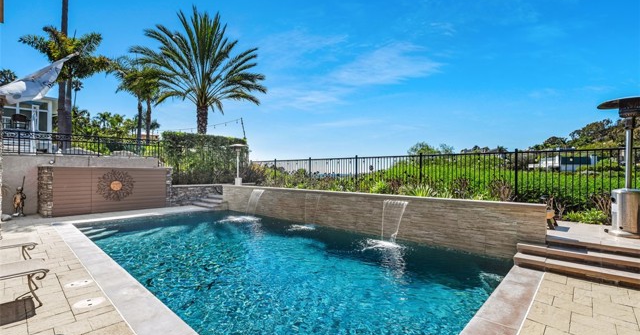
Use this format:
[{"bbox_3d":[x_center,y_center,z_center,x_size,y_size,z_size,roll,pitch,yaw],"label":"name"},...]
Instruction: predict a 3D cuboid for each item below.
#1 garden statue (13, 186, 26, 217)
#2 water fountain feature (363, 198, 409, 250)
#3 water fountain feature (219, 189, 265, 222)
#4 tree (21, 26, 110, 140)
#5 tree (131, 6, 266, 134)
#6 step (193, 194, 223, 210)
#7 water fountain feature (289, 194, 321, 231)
[{"bbox_3d":[-10.189,1.142,9.649,0.300,0.970,0.360,-1,-1,43],"label":"garden statue"},{"bbox_3d":[1.457,1.152,6.056,0.660,0.840,0.800,-1,-1,43],"label":"water fountain feature"},{"bbox_3d":[-2.454,1.228,9.663,0.700,0.860,0.950,-1,-1,43],"label":"water fountain feature"},{"bbox_3d":[-12.971,-3.848,14.500,3.700,6.680,3.600,-1,-1,0],"label":"tree"},{"bbox_3d":[-6.721,-4.415,16.000,7.200,9.280,7.000,-1,-1,0],"label":"tree"},{"bbox_3d":[-4.557,1.386,11.802,1.900,0.440,0.900,-1,-1,43],"label":"step"},{"bbox_3d":[-0.398,1.194,7.871,0.650,0.840,0.720,-1,-1,43],"label":"water fountain feature"}]

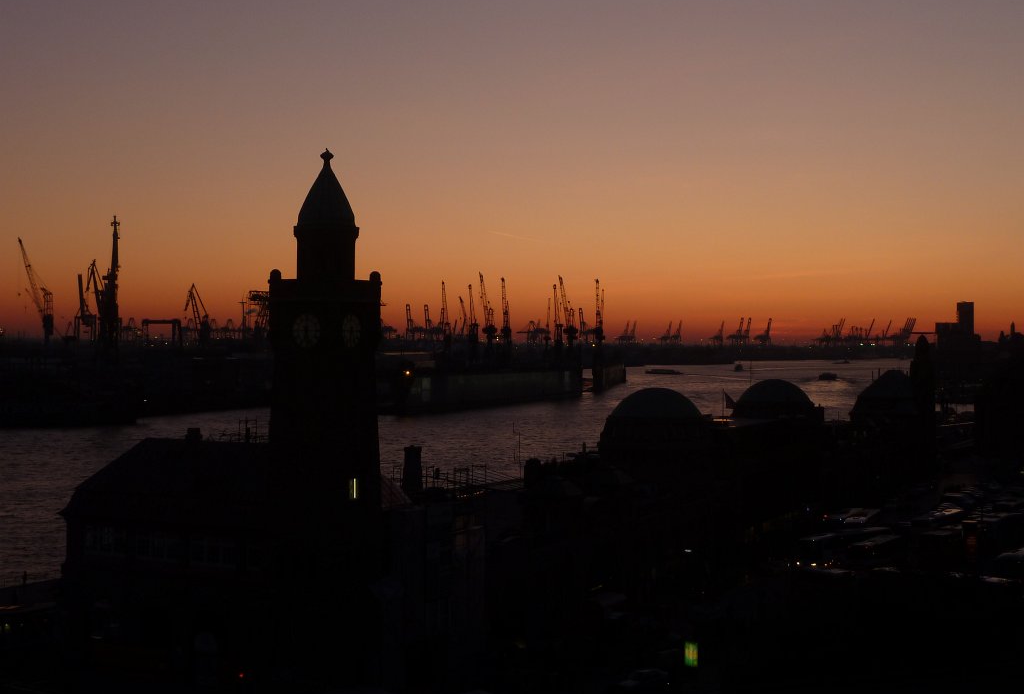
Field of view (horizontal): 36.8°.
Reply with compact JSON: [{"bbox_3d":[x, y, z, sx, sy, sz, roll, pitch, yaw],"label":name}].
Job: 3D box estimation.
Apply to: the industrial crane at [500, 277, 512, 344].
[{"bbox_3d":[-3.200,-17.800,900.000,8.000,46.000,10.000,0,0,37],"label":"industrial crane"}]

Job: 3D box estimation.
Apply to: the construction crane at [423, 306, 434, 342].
[{"bbox_3d":[-102.000,-24.000,1900.000,20.000,55.000,16.000,0,0,-26],"label":"construction crane"}]

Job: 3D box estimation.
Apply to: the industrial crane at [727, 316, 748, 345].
[{"bbox_3d":[616.000,-39.600,4200.000,50.000,82.000,25.000,0,0,26],"label":"industrial crane"}]

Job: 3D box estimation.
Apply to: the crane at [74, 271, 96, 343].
[{"bbox_3d":[-333.510,-31.600,1200.000,18.720,57.730,15.000,0,0,-6],"label":"crane"}]

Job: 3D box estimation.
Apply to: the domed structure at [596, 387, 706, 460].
[{"bbox_3d":[19.000,10.340,208.000,14.600,9.600,14.600,0,0,0],"label":"domed structure"}]

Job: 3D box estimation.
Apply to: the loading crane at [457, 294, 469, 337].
[{"bbox_3d":[-35.400,-21.100,1100.000,8.580,31.470,7.000,0,0,-6],"label":"loading crane"}]

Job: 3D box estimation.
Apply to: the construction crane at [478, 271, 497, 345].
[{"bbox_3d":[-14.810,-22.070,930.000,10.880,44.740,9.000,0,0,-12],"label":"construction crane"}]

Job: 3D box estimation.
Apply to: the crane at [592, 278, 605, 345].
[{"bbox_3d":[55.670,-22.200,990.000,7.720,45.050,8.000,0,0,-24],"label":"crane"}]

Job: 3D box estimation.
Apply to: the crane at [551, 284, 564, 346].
[{"bbox_3d":[27.510,-19.040,930.000,8.460,38.690,8.000,0,0,-18],"label":"crane"}]

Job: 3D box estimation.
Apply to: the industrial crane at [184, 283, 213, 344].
[{"bbox_3d":[-193.620,-20.070,950.000,17.290,38.290,10.000,0,0,-6],"label":"industrial crane"}]

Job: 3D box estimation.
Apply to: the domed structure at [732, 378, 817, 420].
[{"bbox_3d":[38.800,7.900,226.000,12.600,6.600,12.600,0,0,27],"label":"domed structure"}]

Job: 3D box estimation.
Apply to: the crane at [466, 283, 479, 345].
[{"bbox_3d":[-22.100,-14.800,860.000,7.500,40.000,10.000,0,0,37],"label":"crane"}]

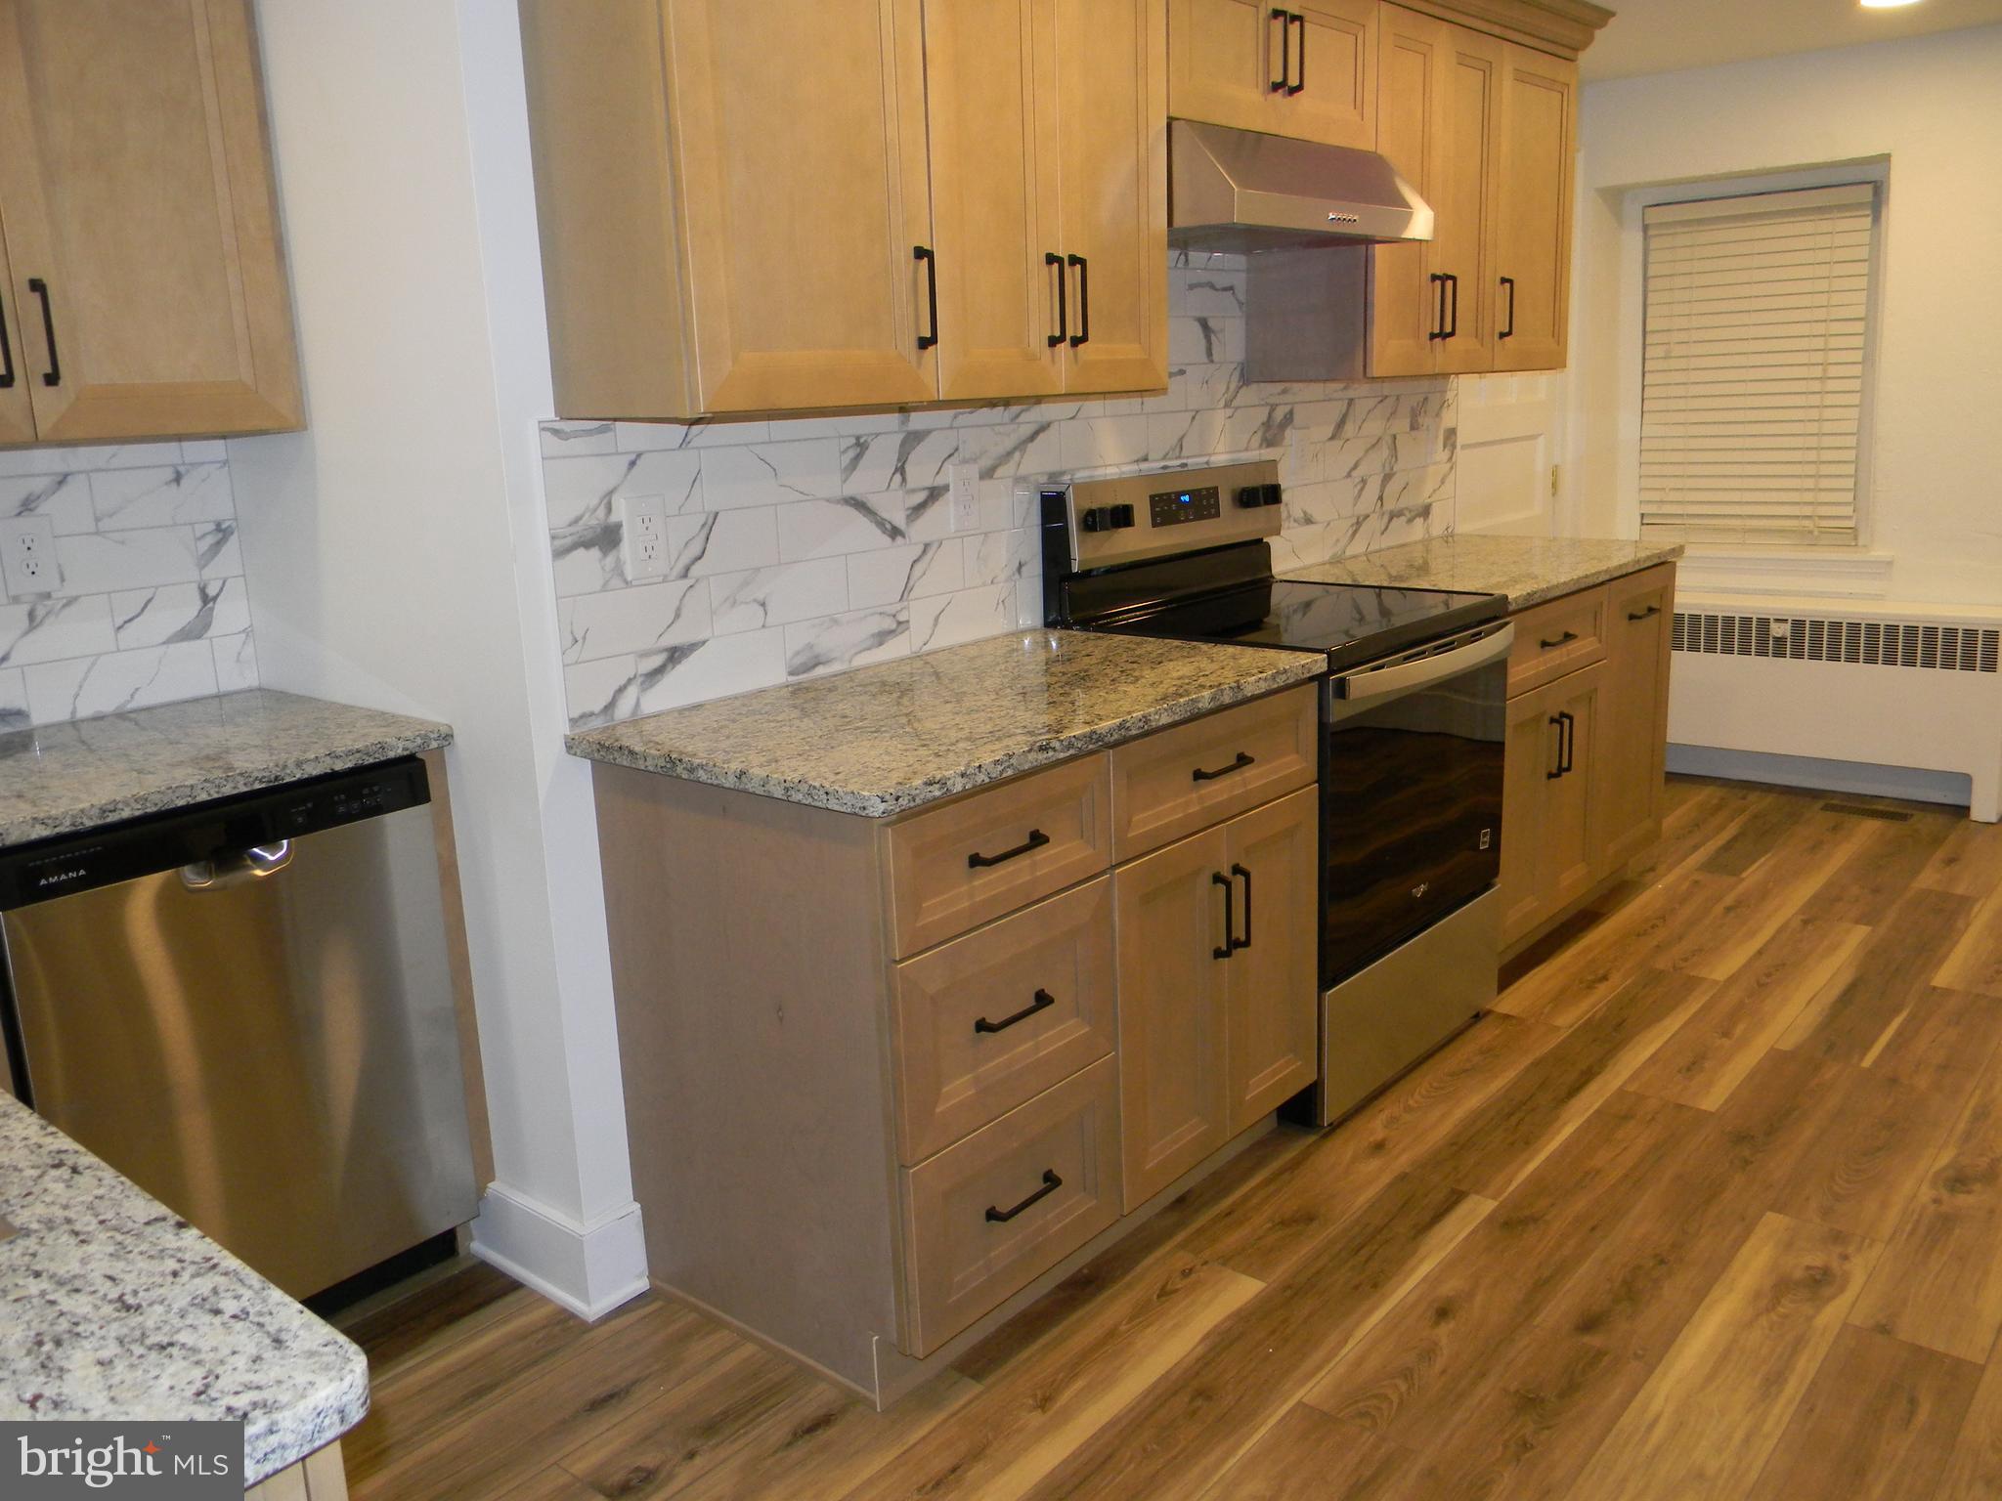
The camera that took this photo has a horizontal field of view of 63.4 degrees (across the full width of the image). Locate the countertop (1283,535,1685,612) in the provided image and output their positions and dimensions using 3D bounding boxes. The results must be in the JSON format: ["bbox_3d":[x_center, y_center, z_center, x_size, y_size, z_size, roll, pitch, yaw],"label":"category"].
[{"bbox_3d":[1.179,-0.448,4.006,0.642,0.032,1.107,9,17,39],"label":"countertop"}]

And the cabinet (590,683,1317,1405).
[{"bbox_3d":[-0.009,0.363,2.729,0.640,0.877,1.081,9,17,39],"label":"cabinet"}]

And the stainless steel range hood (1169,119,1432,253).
[{"bbox_3d":[0.470,-1.090,3.179,0.458,0.178,0.759,9,17,39],"label":"stainless steel range hood"}]

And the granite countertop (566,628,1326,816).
[{"bbox_3d":[-0.033,-0.077,2.617,0.642,0.032,1.118,9,17,39],"label":"granite countertop"}]

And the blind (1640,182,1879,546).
[{"bbox_3d":[2.483,-1.262,5.400,0.712,1.131,0.060,9,17,39],"label":"blind"}]

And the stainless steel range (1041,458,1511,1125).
[{"bbox_3d":[0.606,0.027,3.365,0.677,1.197,0.762,9,17,39],"label":"stainless steel range"}]

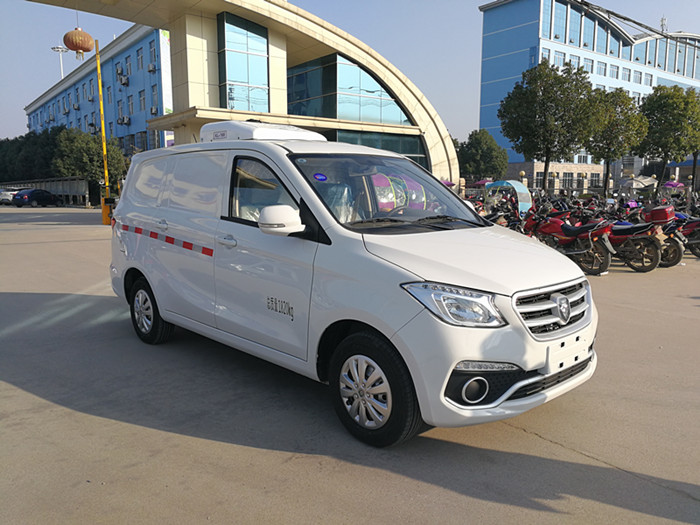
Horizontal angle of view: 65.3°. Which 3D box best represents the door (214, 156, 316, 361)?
[{"bbox_3d":[-0.558,-0.085,3.644,0.194,1.316,1.173,-8,11,-44],"label":"door"}]

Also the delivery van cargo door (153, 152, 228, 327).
[{"bbox_3d":[-1.300,-0.192,4.395,0.194,1.316,1.051,-8,11,-44],"label":"delivery van cargo door"}]

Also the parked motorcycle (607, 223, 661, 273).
[{"bbox_3d":[4.581,-0.418,9.676,0.745,1.071,1.989,-7,10,-43],"label":"parked motorcycle"}]

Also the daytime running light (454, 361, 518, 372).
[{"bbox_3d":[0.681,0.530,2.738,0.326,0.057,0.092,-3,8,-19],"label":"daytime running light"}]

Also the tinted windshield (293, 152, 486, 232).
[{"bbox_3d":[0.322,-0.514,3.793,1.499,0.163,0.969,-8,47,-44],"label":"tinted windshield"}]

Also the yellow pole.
[{"bbox_3d":[-10.181,-5.215,22.244,0.337,7.330,0.337,0,8,0],"label":"yellow pole"}]

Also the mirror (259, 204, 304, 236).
[{"bbox_3d":[-0.400,-0.239,3.177,0.255,0.194,0.163,-8,11,-44],"label":"mirror"}]

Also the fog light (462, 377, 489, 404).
[{"bbox_3d":[0.628,0.645,2.750,0.141,0.141,0.082,-1,14,-23],"label":"fog light"}]

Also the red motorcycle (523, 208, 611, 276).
[{"bbox_3d":[3.642,-0.388,9.480,0.745,1.071,1.989,-7,10,-43],"label":"red motorcycle"}]

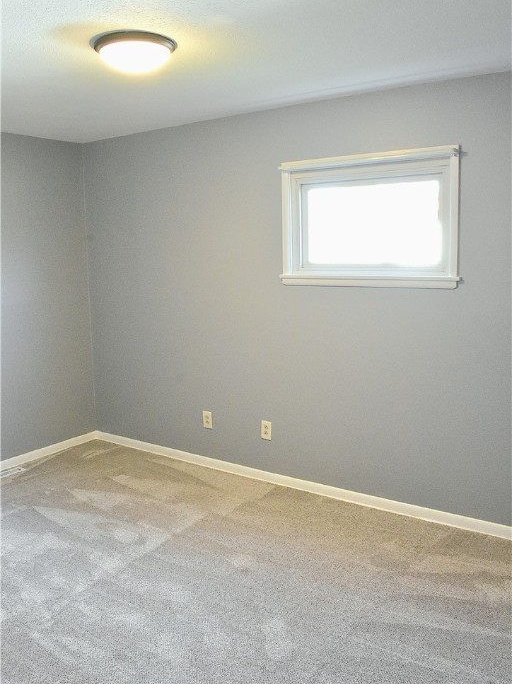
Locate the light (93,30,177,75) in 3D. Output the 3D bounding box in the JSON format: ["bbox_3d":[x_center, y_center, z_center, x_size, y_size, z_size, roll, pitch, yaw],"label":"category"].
[{"bbox_3d":[-0.492,-1.156,2.345,0.352,0.095,0.352,-1,9,0],"label":"light"}]

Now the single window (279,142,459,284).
[{"bbox_3d":[0.602,-0.672,3.242,1.045,0.722,0.100,5,10,34],"label":"single window"}]

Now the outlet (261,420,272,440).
[{"bbox_3d":[0.068,0.584,3.791,0.075,0.120,0.010,5,10,34],"label":"outlet"}]

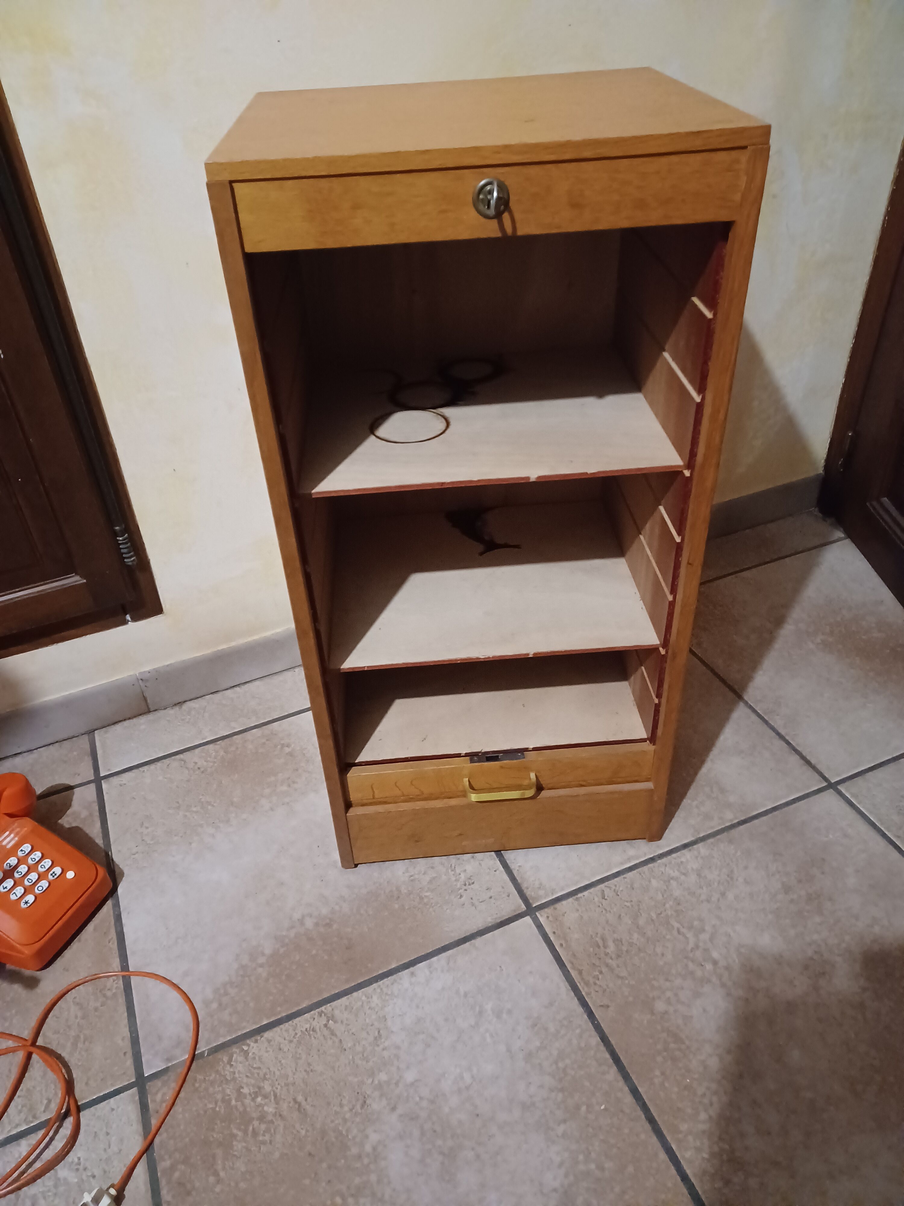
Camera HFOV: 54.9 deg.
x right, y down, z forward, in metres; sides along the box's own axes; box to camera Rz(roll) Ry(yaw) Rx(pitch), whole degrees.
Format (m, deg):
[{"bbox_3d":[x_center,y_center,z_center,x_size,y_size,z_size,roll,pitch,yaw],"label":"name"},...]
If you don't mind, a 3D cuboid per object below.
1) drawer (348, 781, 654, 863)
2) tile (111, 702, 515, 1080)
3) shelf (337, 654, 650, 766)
[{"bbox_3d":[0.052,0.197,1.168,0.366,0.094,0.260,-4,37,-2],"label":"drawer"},{"bbox_3d":[-0.203,0.311,1.133,0.446,0.010,0.446,-17,39,-17],"label":"tile"},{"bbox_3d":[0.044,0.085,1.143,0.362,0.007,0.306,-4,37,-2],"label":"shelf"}]

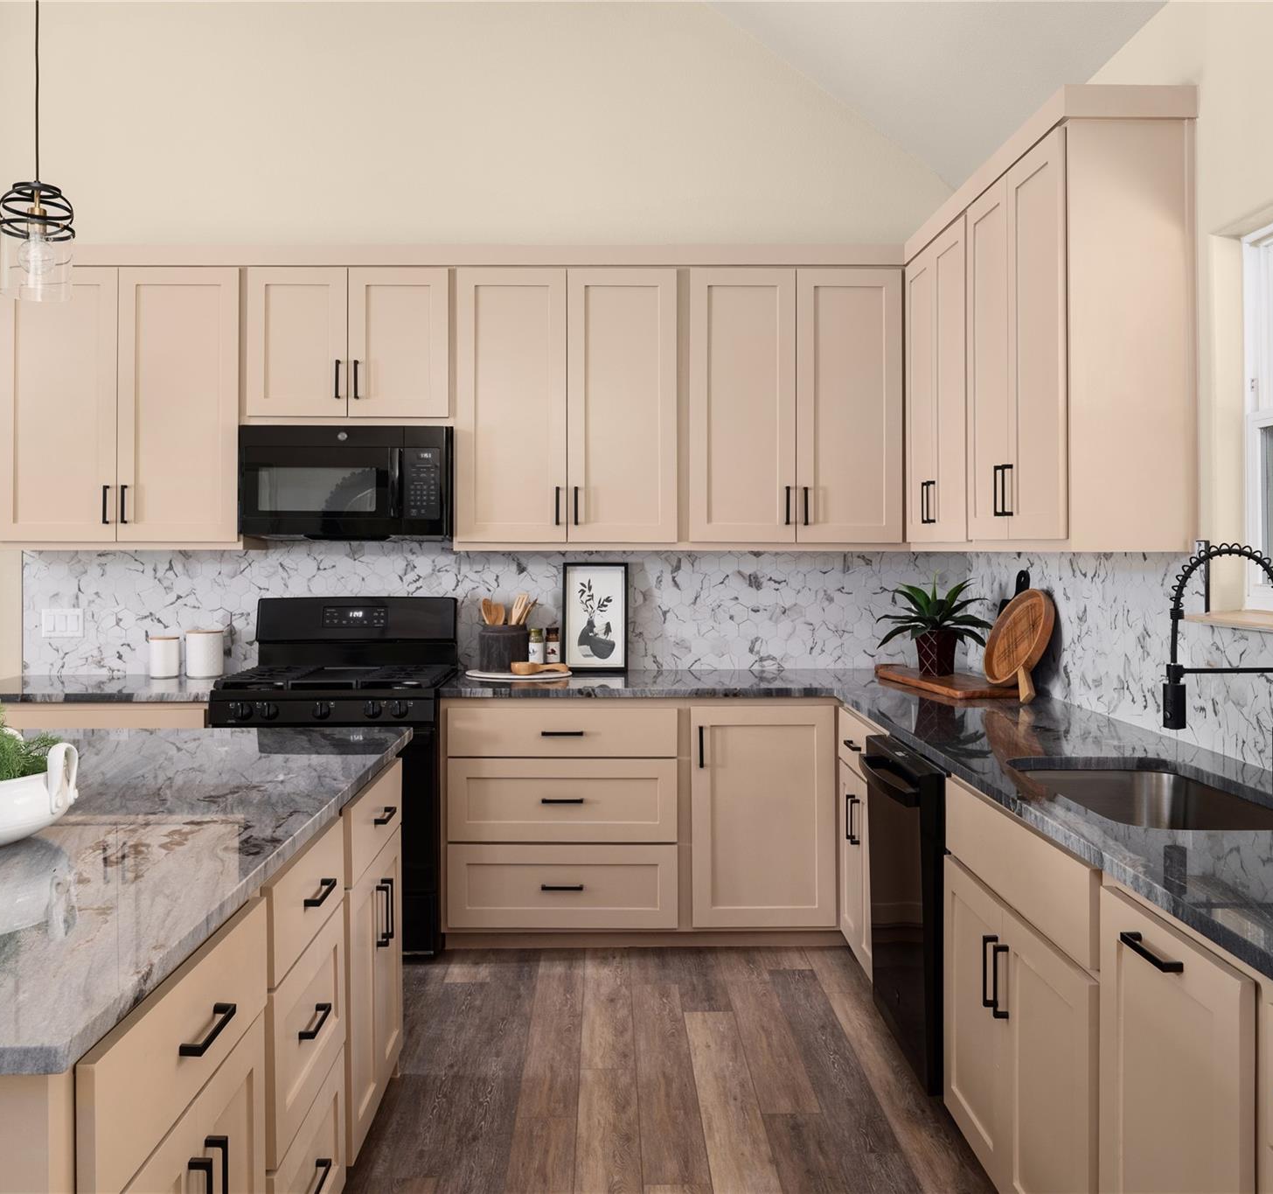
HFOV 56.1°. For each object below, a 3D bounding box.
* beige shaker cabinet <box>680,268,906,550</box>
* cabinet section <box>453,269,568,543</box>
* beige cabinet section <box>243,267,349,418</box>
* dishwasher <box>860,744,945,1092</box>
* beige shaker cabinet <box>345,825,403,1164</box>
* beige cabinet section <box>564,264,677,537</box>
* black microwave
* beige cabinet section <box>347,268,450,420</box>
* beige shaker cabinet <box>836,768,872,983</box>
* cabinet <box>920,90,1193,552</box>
[{"bbox_3d":[0.567,-0.685,4.442,0.793,1.010,0.325,0,1,-1],"label":"beige shaker cabinet"},{"bbox_3d":[-0.452,-0.688,4.445,0.409,0.993,0.330,0,1,-1],"label":"cabinet section"},{"bbox_3d":[-1.222,-0.914,4.445,0.374,0.542,0.330,0,1,-1],"label":"beige cabinet section"},{"bbox_3d":[0.935,0.771,2.987,0.620,0.755,0.595,0,1,-1],"label":"dishwasher"},{"bbox_3d":[-0.864,0.877,2.745,0.551,0.556,0.610,0,1,-1],"label":"beige shaker cabinet"},{"bbox_3d":[-0.050,-0.688,4.445,0.401,0.993,0.330,0,1,-1],"label":"beige cabinet section"},{"bbox_3d":[-1.034,-0.408,4.405,0.755,0.415,0.390,0,1,-1],"label":"black microwave"},{"bbox_3d":[-0.852,-0.914,4.445,0.371,0.542,0.330,0,1,-1],"label":"beige cabinet section"},{"bbox_3d":[0.953,0.832,3.595,0.553,0.575,0.630,0,1,-1],"label":"beige shaker cabinet"},{"bbox_3d":[1.130,-0.666,3.480,0.335,1.070,1.480,0,1,-1],"label":"cabinet"}]

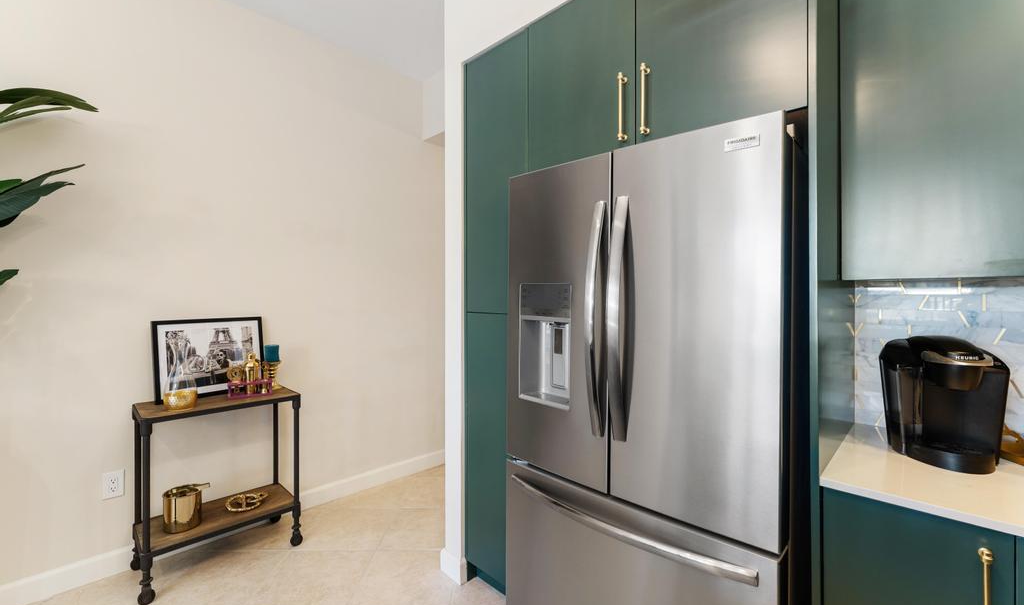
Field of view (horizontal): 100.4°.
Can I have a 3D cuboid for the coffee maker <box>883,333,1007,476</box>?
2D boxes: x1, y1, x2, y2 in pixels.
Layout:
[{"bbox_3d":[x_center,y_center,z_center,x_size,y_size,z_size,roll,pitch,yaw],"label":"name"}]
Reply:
[{"bbox_3d":[1.194,0.255,1.187,0.250,0.330,0.330,0,0,43],"label":"coffee maker"}]

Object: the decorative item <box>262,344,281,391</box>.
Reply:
[{"bbox_3d":[-1.430,0.386,2.538,0.093,0.250,0.093,0,0,43],"label":"decorative item"}]

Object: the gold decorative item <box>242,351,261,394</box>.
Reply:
[{"bbox_3d":[-1.483,0.397,2.424,0.078,0.226,0.078,0,0,43],"label":"gold decorative item"}]

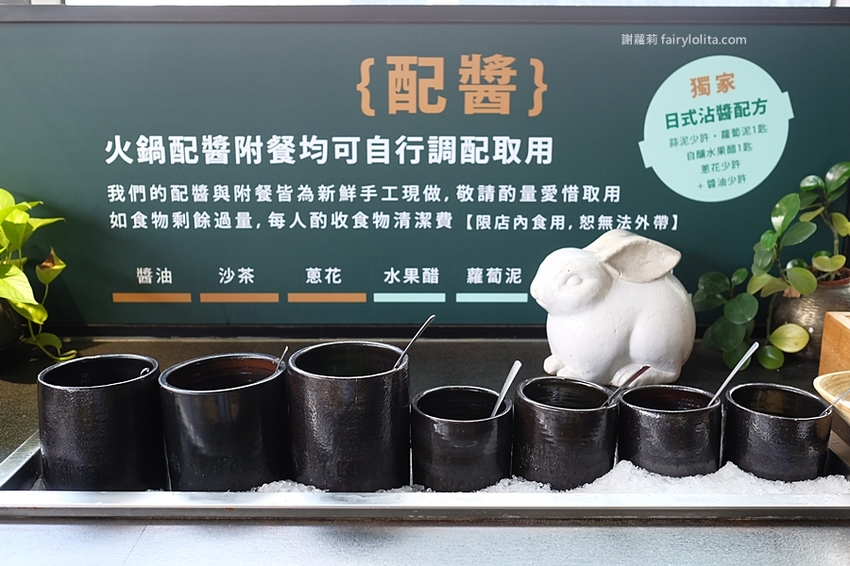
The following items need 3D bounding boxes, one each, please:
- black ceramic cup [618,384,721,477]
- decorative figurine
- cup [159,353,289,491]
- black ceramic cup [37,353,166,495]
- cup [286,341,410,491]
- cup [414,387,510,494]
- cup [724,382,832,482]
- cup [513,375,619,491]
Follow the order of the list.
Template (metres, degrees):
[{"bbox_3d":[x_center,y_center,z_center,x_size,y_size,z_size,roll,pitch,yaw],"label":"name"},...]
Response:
[{"bbox_3d":[0.280,0.175,0.957,0.108,0.087,0.108,0,11,0],"label":"black ceramic cup"},{"bbox_3d":[0.284,0.026,1.269,0.242,0.226,0.150,-2,13,-8],"label":"decorative figurine"},{"bbox_3d":[-0.216,0.159,0.903,0.133,0.129,0.133,-1,12,0],"label":"cup"},{"bbox_3d":[-0.374,0.167,0.963,0.128,0.137,0.128,0,12,0],"label":"black ceramic cup"},{"bbox_3d":[-0.085,0.153,0.922,0.132,0.142,0.132,1,13,0],"label":"cup"},{"bbox_3d":[0.040,0.179,0.924,0.110,0.094,0.110,1,13,0],"label":"cup"},{"bbox_3d":[0.393,0.175,0.934,0.110,0.089,0.110,1,13,0],"label":"cup"},{"bbox_3d":[0.157,0.175,0.945,0.110,0.101,0.110,2,13,0],"label":"cup"}]

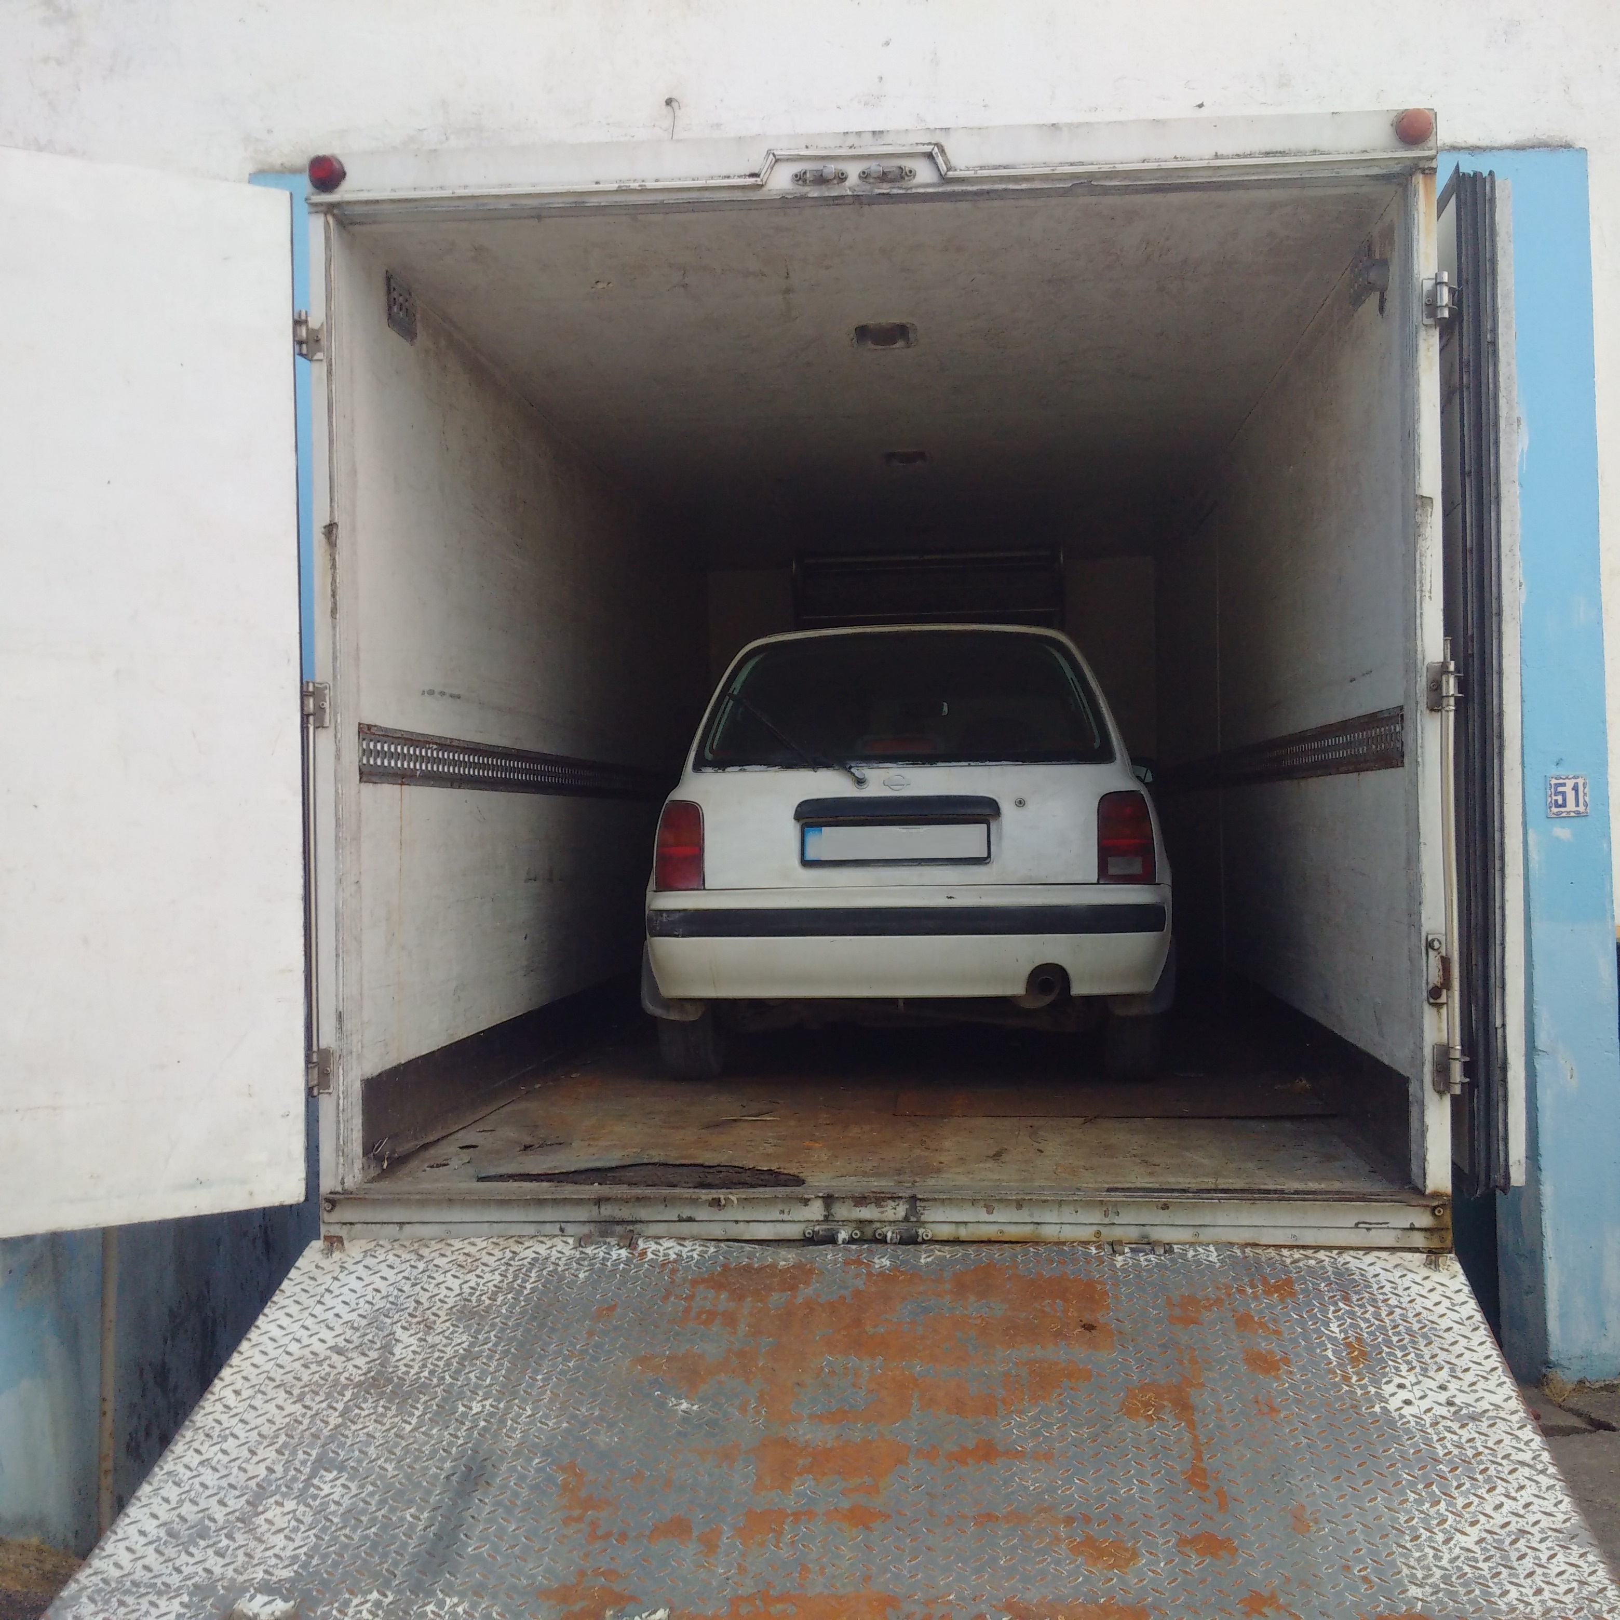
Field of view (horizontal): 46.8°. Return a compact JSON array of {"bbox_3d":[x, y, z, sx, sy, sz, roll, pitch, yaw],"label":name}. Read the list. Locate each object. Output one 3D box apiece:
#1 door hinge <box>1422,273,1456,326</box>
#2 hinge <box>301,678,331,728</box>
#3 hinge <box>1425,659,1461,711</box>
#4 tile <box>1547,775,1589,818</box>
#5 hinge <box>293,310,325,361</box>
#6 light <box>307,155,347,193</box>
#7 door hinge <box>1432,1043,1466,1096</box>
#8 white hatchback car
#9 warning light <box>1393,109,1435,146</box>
[{"bbox_3d":[1.321,-1.073,3.933,0.066,0.108,0.040,-1,0,5],"label":"door hinge"},{"bbox_3d":[-1.095,-0.234,4.148,0.063,0.106,0.040,-1,0,5],"label":"hinge"},{"bbox_3d":[1.328,-0.260,3.927,0.066,0.108,0.040,-1,0,5],"label":"hinge"},{"bbox_3d":[2.389,-0.042,5.900,0.128,0.130,0.010,-1,-3,2],"label":"tile"},{"bbox_3d":[-1.112,-1.054,4.155,0.063,0.106,0.040,-1,0,5],"label":"hinge"},{"bbox_3d":[-1.066,-1.404,4.133,0.077,0.077,0.048,-1,0,5],"label":"light"},{"bbox_3d":[1.339,0.541,3.921,0.066,0.108,0.040,-1,0,5],"label":"door hinge"},{"bbox_3d":[0.431,0.131,7.050,1.600,1.430,3.700,-1,0,5],"label":"white hatchback car"},{"bbox_3d":[1.267,-1.429,3.920,0.077,0.077,0.048,-1,0,5],"label":"warning light"}]

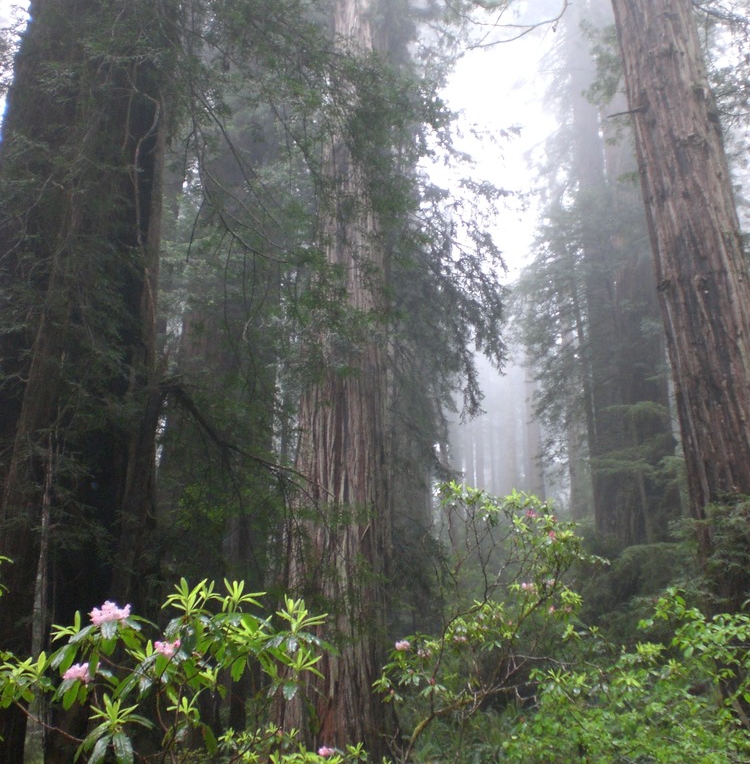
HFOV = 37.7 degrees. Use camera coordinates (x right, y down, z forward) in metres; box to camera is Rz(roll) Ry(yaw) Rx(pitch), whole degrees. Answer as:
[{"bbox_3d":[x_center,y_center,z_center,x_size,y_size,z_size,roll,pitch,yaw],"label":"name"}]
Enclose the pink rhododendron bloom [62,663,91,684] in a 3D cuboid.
[{"bbox_3d":[-0.989,0.966,3.650,0.100,0.072,0.100,-5,21,-16],"label":"pink rhododendron bloom"}]

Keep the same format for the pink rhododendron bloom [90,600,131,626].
[{"bbox_3d":[-0.867,0.761,3.600,0.132,0.090,0.125,-4,21,-14],"label":"pink rhododendron bloom"}]

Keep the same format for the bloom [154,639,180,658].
[{"bbox_3d":[-0.690,0.886,3.650,0.090,0.068,0.090,-3,20,-11],"label":"bloom"}]

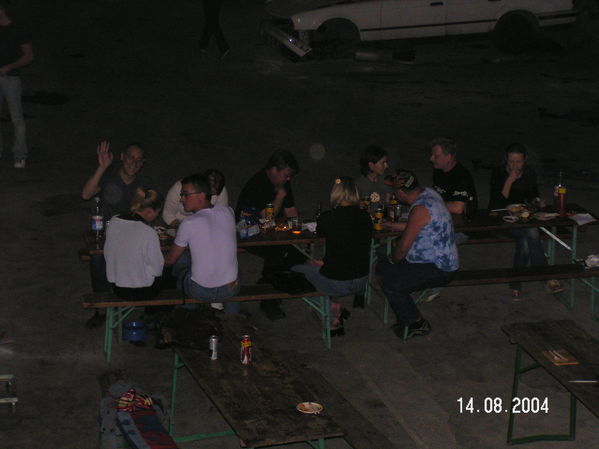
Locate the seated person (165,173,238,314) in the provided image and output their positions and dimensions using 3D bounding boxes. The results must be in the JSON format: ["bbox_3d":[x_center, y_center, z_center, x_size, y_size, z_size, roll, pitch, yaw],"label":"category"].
[{"bbox_3d":[-0.775,0.276,12.316,0.566,1.404,0.747,-7,18,-25],"label":"seated person"}]

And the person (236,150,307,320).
[{"bbox_3d":[-0.253,0.043,13.272,0.545,1.333,0.788,-9,19,-31],"label":"person"}]

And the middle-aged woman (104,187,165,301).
[{"bbox_3d":[-1.314,0.336,12.542,0.490,1.250,0.700,0,19,-4],"label":"middle-aged woman"}]

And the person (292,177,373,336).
[{"bbox_3d":[0.291,0.279,12.441,0.556,1.353,0.646,-7,18,-25],"label":"person"}]

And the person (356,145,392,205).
[{"bbox_3d":[0.668,0.007,13.454,0.485,1.323,0.707,-9,19,-30],"label":"person"}]

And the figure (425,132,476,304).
[{"bbox_3d":[1.323,-0.072,13.708,0.500,1.360,0.690,14,23,35],"label":"figure"}]

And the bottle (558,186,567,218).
[{"bbox_3d":[2.252,-0.189,13.461,0.068,0.250,0.068,-3,19,-12],"label":"bottle"}]

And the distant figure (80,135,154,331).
[{"bbox_3d":[-1.502,0.036,13.023,0.586,1.454,0.788,-3,17,-12],"label":"distant figure"}]

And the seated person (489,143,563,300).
[{"bbox_3d":[1.964,-0.052,13.714,0.545,1.323,0.707,-3,17,-12],"label":"seated person"}]

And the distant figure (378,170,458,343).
[{"bbox_3d":[0.965,0.220,12.880,0.710,1.320,0.530,11,21,27],"label":"distant figure"}]

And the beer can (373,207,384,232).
[{"bbox_3d":[0.661,-0.040,13.064,0.067,0.168,0.067,-3,19,-12],"label":"beer can"}]

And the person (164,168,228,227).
[{"bbox_3d":[-0.845,0.131,13.159,0.545,1.212,0.808,-2,16,-10],"label":"person"}]

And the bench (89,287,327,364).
[{"bbox_3d":[-0.623,0.757,12.320,2.161,0.480,0.263,-2,16,-10],"label":"bench"}]

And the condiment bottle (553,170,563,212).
[{"bbox_3d":[2.231,-0.271,13.580,0.075,0.330,0.075,-3,19,-12],"label":"condiment bottle"}]

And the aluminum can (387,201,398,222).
[{"bbox_3d":[0.789,-0.106,13.256,0.067,0.172,0.067,-3,19,-12],"label":"aluminum can"}]

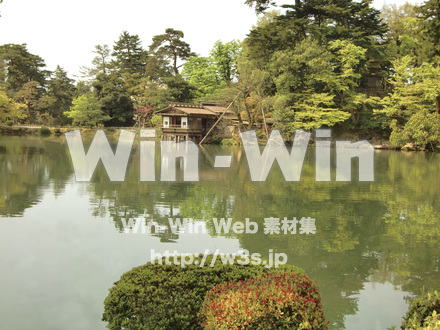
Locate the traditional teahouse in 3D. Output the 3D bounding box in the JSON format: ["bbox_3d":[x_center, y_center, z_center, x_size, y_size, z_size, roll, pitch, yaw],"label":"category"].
[{"bbox_3d":[-2.398,-4.652,77.824,5.000,4.500,8.300,4,4,38],"label":"traditional teahouse"}]

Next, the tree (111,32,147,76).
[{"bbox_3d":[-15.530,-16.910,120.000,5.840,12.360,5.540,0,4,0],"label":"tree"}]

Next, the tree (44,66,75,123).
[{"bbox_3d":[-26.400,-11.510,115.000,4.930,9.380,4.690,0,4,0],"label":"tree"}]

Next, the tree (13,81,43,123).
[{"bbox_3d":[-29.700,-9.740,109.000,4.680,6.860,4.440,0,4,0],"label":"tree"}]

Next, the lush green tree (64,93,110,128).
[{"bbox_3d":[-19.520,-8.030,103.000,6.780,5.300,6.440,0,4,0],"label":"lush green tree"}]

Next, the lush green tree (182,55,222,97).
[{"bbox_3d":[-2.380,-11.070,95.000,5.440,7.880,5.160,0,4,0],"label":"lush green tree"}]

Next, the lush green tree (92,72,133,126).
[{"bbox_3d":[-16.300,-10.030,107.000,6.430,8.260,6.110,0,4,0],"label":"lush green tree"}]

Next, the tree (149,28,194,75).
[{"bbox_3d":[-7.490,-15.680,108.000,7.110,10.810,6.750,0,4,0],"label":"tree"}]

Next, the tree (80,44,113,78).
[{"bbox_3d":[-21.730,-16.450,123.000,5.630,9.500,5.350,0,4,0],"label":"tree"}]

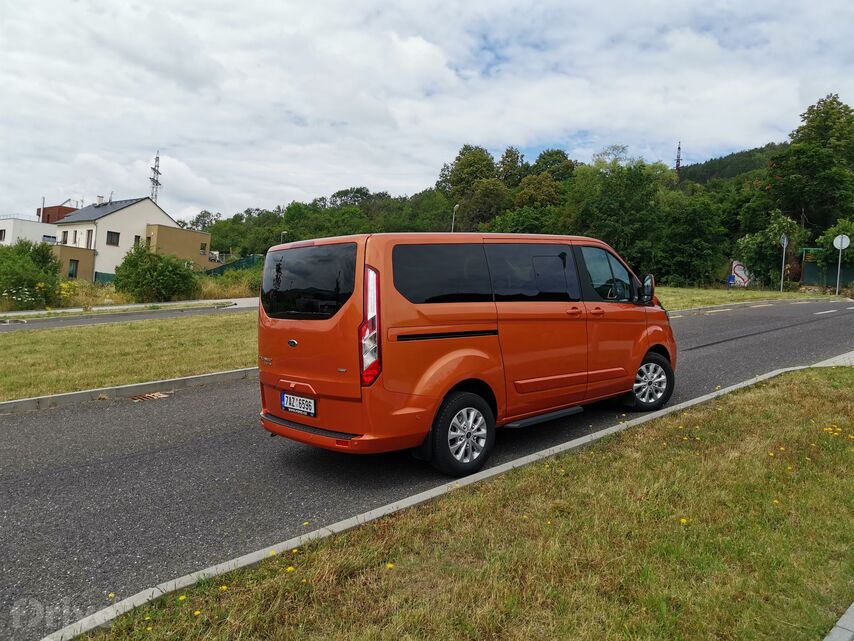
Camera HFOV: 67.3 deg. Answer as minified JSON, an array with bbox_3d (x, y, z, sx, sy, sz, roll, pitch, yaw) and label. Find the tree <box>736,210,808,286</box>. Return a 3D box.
[{"bbox_3d":[21.540,-4.489,40.000,4.354,4.738,4.300,4,1,28],"label":"tree"}]

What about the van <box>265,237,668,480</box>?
[{"bbox_3d":[0.775,0.143,6.798,4.970,1.980,2.020,-6,5,-42],"label":"van"}]

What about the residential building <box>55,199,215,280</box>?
[{"bbox_3d":[-30.920,-8.002,64.982,10.700,8.900,13.600,5,1,39],"label":"residential building"}]

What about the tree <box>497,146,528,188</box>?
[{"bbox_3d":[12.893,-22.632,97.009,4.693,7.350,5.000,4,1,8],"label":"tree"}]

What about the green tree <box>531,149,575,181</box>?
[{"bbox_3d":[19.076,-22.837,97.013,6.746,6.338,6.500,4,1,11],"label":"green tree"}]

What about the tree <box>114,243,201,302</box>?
[{"bbox_3d":[-13.913,-2.417,33.000,4.191,2.983,4.000,3,1,-23],"label":"tree"}]

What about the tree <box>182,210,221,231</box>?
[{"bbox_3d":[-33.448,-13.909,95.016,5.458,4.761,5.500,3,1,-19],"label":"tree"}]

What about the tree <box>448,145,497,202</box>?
[{"bbox_3d":[6.704,-21.267,95.009,6.894,9.588,7.000,4,1,4],"label":"tree"}]

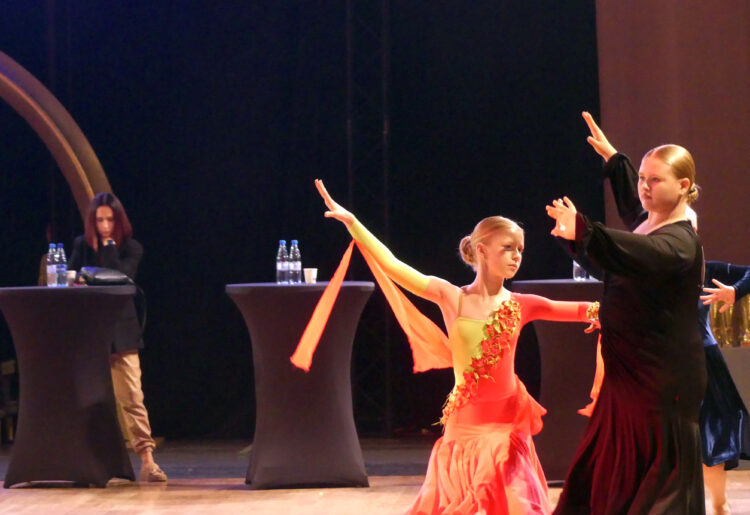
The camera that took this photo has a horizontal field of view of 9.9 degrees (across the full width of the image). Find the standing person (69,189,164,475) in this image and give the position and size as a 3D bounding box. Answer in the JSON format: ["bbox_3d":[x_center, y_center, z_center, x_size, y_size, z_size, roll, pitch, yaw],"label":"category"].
[{"bbox_3d":[-1.414,0.439,23.800,0.530,1.600,0.480,-1,1,6],"label":"standing person"}]

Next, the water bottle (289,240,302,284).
[{"bbox_3d":[-0.424,0.027,23.200,0.066,0.236,0.066,-1,1,0],"label":"water bottle"}]

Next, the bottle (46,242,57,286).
[{"bbox_3d":[-1.748,0.039,23.500,0.066,0.236,0.066,-1,1,0],"label":"bottle"}]

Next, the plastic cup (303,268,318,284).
[{"bbox_3d":[-0.343,0.102,23.200,0.076,0.083,0.076,-1,1,0],"label":"plastic cup"}]

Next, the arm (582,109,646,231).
[{"bbox_3d":[0.827,-0.292,14.900,0.170,0.430,0.200,-26,6,-10],"label":"arm"}]

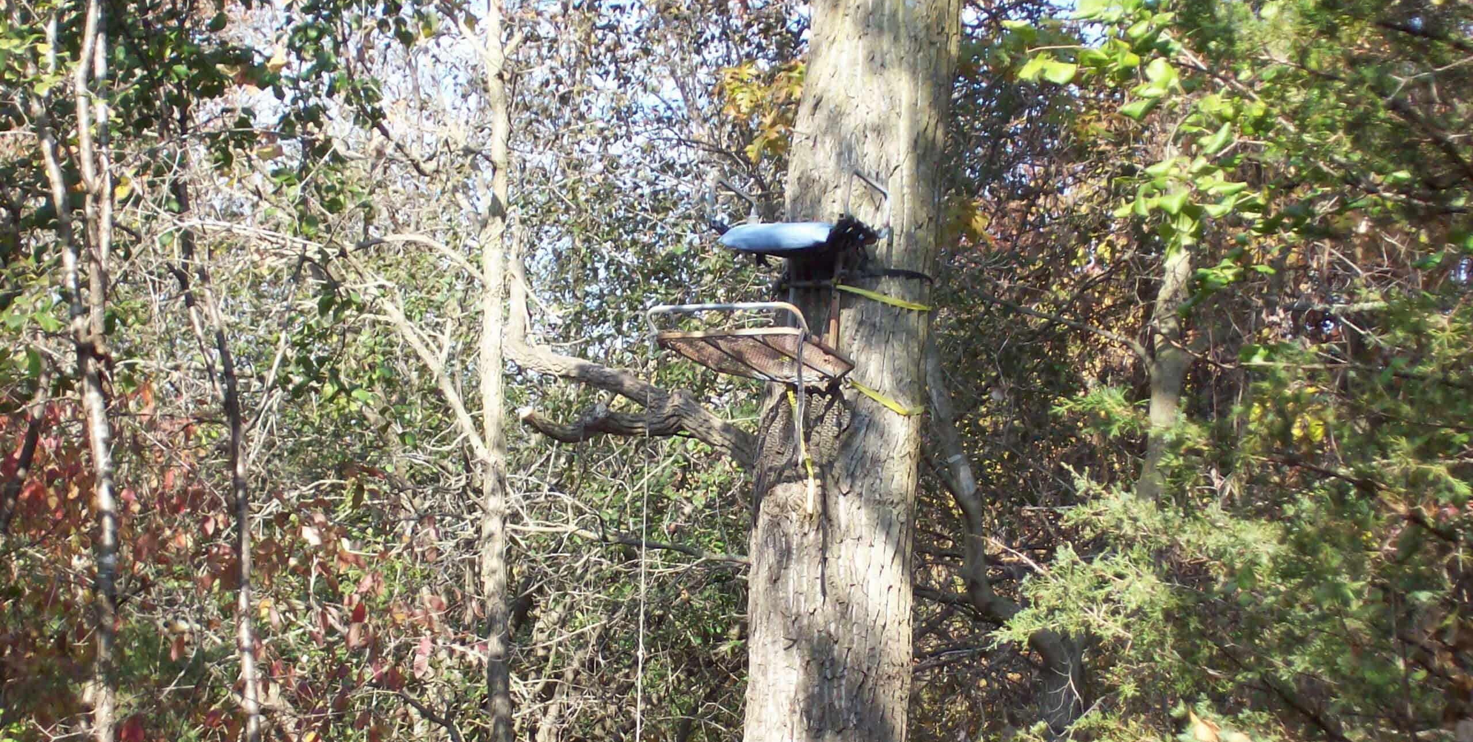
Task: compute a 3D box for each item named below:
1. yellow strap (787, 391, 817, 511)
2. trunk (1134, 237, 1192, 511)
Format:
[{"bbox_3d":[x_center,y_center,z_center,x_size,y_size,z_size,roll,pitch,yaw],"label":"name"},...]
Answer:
[{"bbox_3d":[0.238,0.287,13.300,0.090,0.440,0.070,-2,-12,22],"label":"yellow strap"},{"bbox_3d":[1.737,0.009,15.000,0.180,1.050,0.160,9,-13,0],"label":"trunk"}]

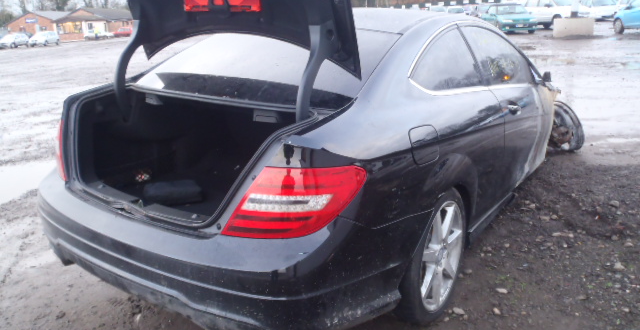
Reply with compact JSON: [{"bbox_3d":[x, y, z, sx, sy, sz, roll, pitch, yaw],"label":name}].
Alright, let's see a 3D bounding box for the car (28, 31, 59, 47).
[{"bbox_3d":[-28.100,-12.930,53.000,1.690,1.470,3.950,-5,16,-7],"label":"car"}]

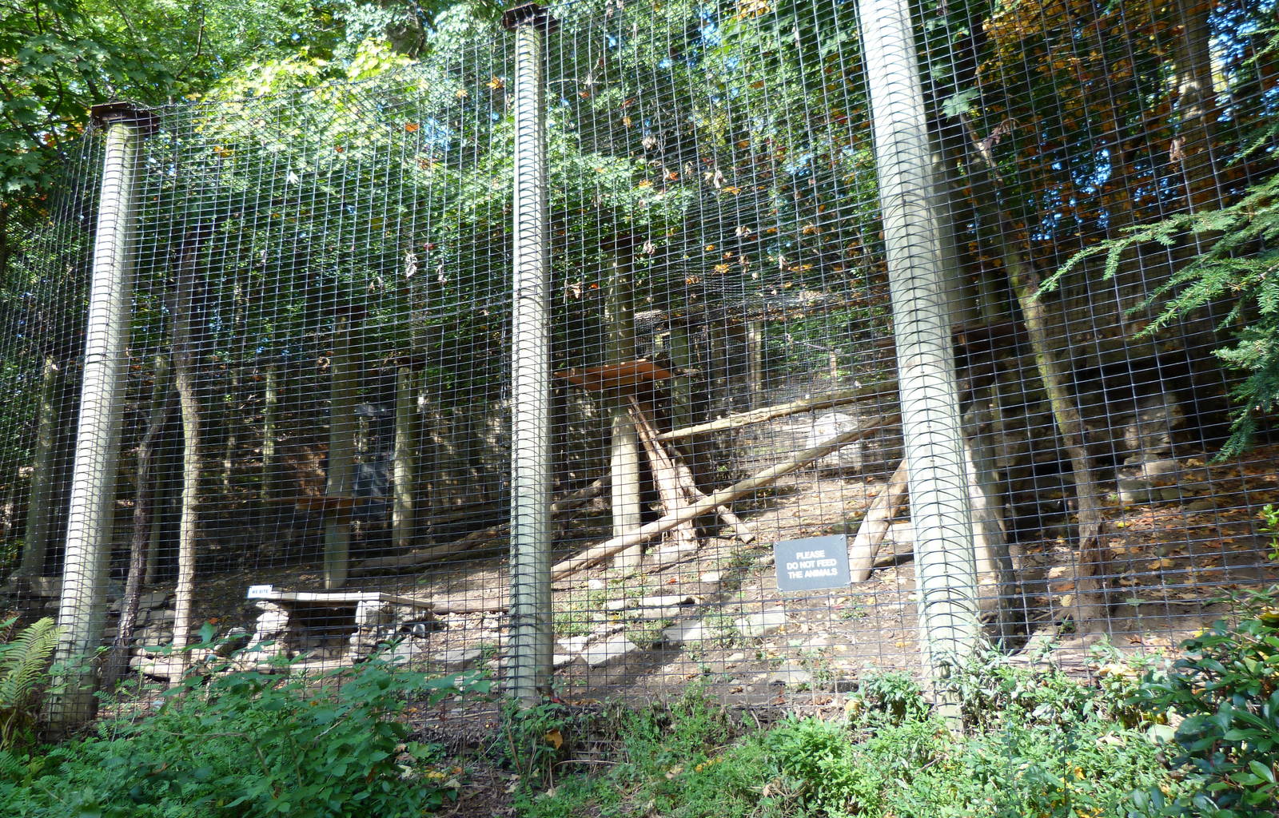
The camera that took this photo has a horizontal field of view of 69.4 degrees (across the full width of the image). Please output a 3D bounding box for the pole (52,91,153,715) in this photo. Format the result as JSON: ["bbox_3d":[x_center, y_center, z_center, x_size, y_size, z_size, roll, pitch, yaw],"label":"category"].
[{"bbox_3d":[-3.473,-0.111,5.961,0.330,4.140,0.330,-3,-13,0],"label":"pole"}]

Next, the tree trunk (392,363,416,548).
[{"bbox_3d":[-2.987,0.571,11.772,0.250,2.390,0.250,-2,-13,0],"label":"tree trunk"}]

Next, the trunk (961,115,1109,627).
[{"bbox_3d":[2.111,-0.289,5.082,0.400,2.910,0.270,-2,-13,0],"label":"trunk"}]

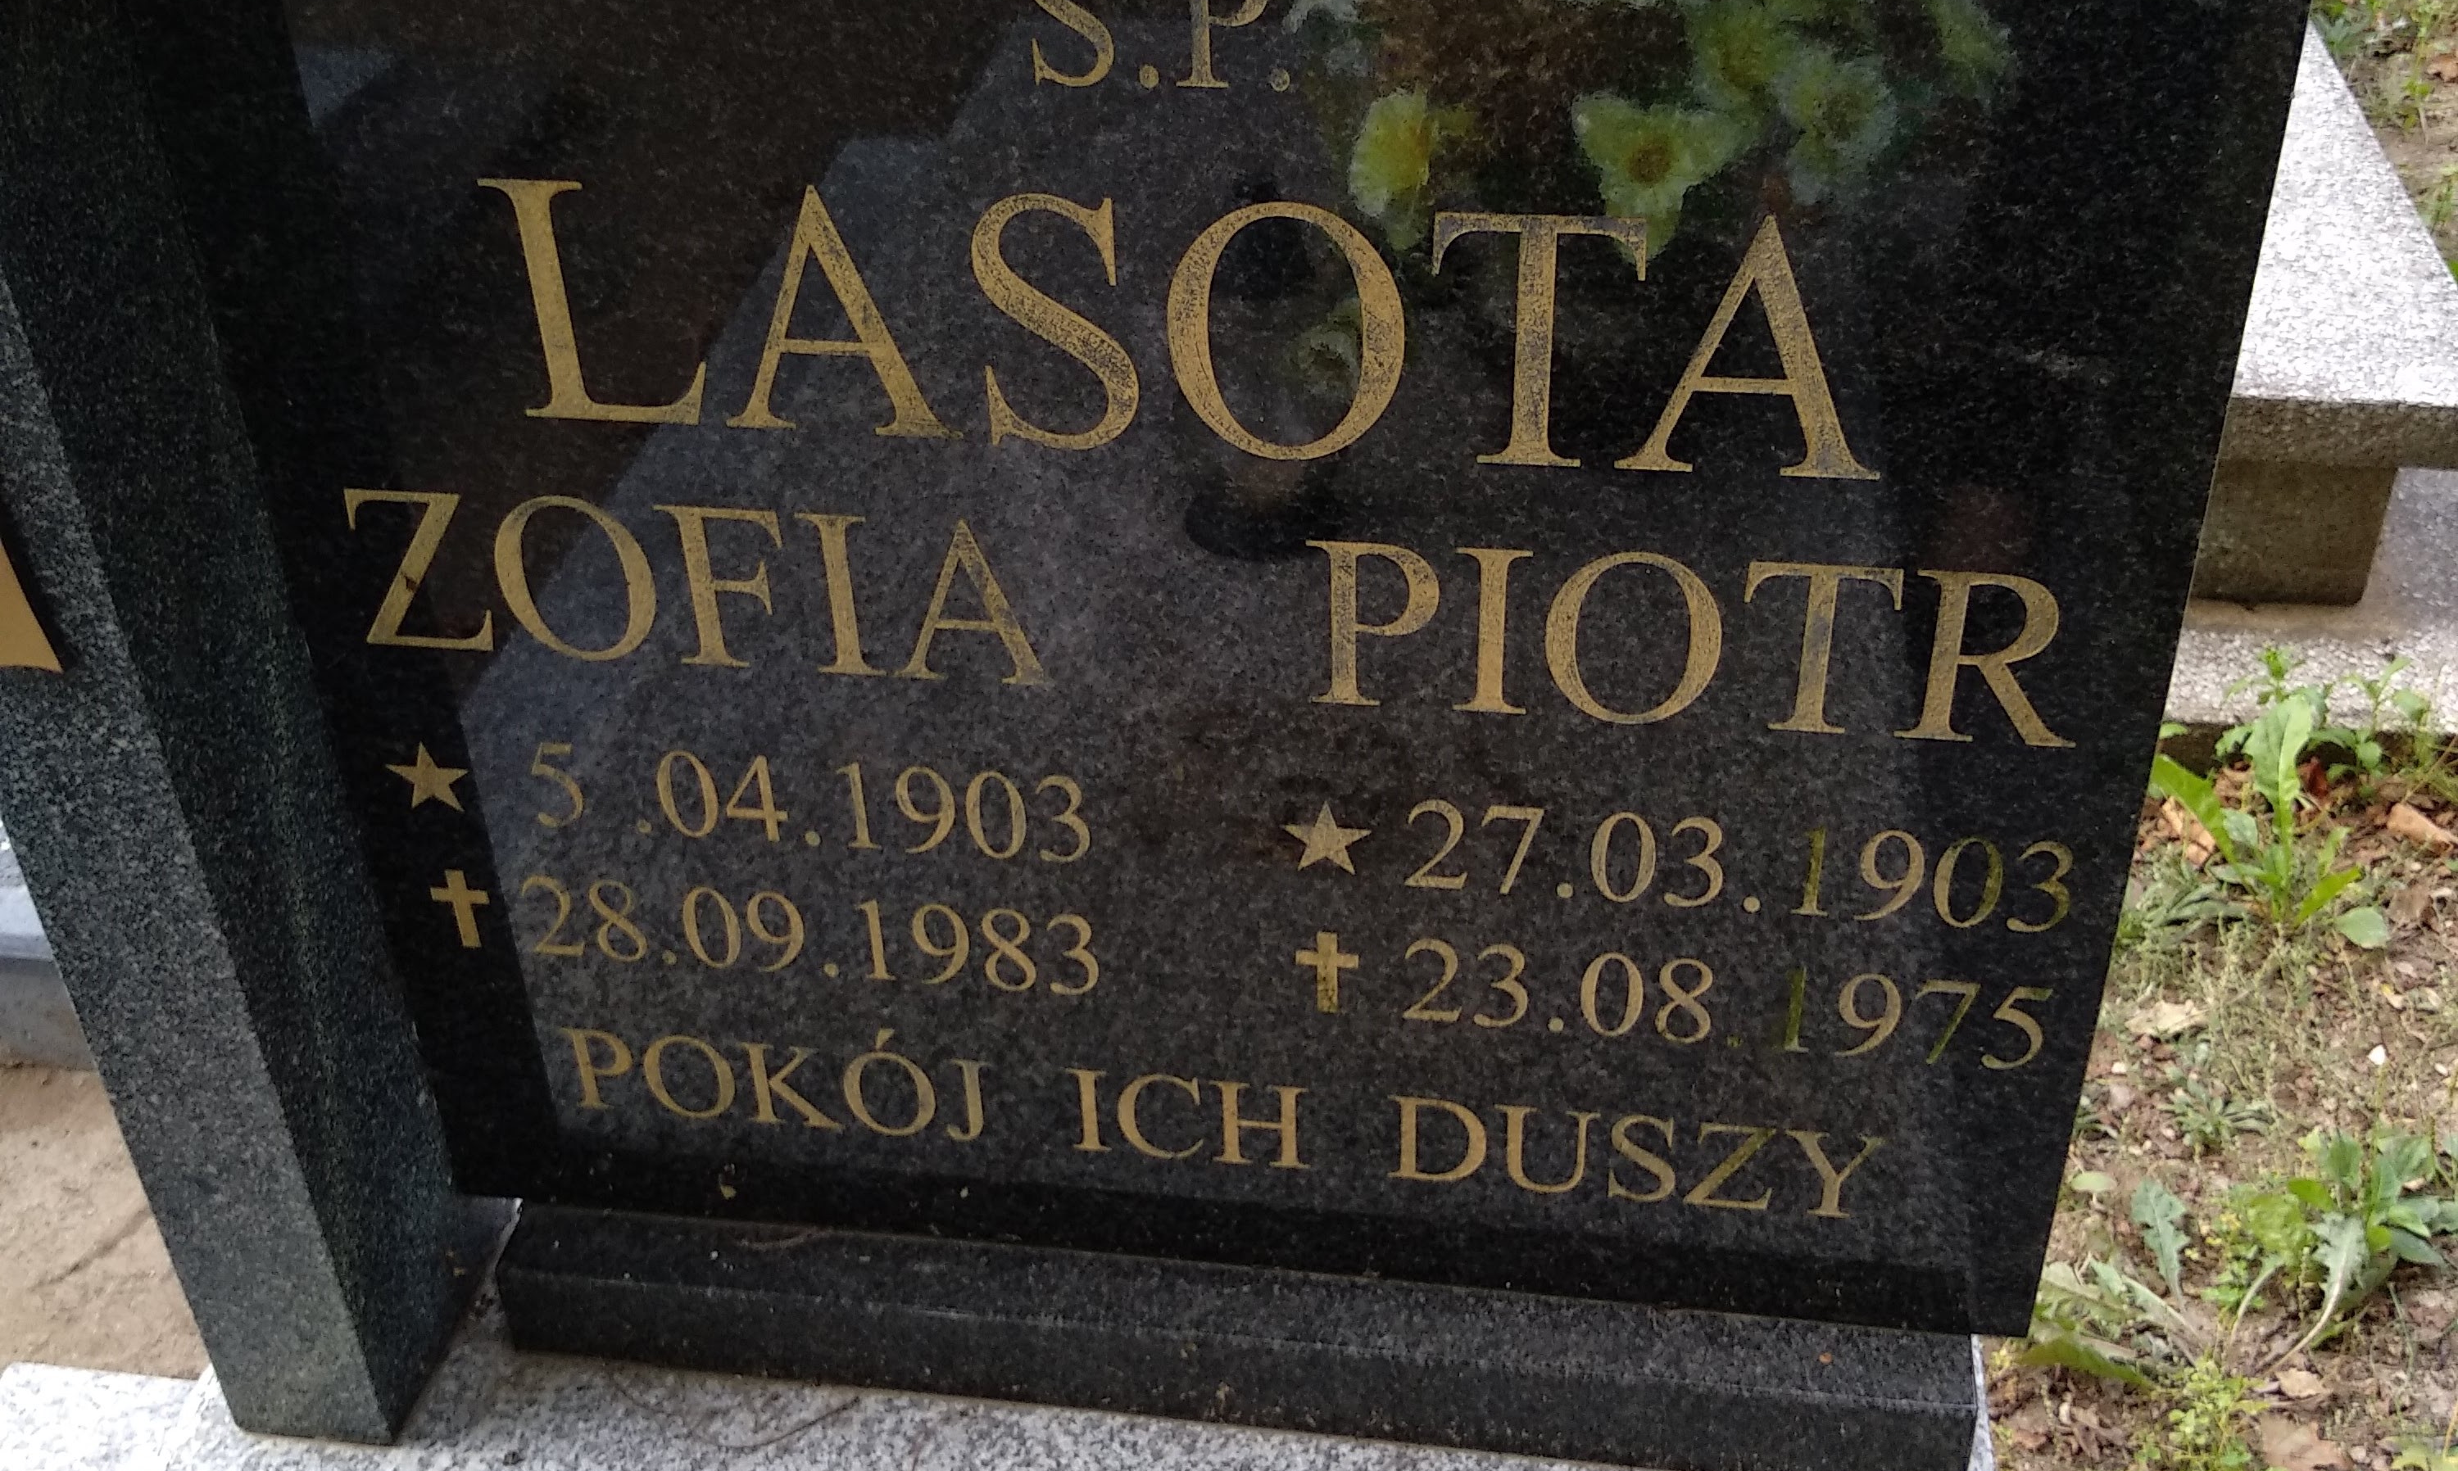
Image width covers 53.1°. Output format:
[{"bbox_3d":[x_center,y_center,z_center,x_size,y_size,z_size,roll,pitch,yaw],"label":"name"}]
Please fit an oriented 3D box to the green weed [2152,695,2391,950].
[{"bbox_3d":[0.892,0.071,2.108,0.190,0.140,0.170,4,35,8],"label":"green weed"}]

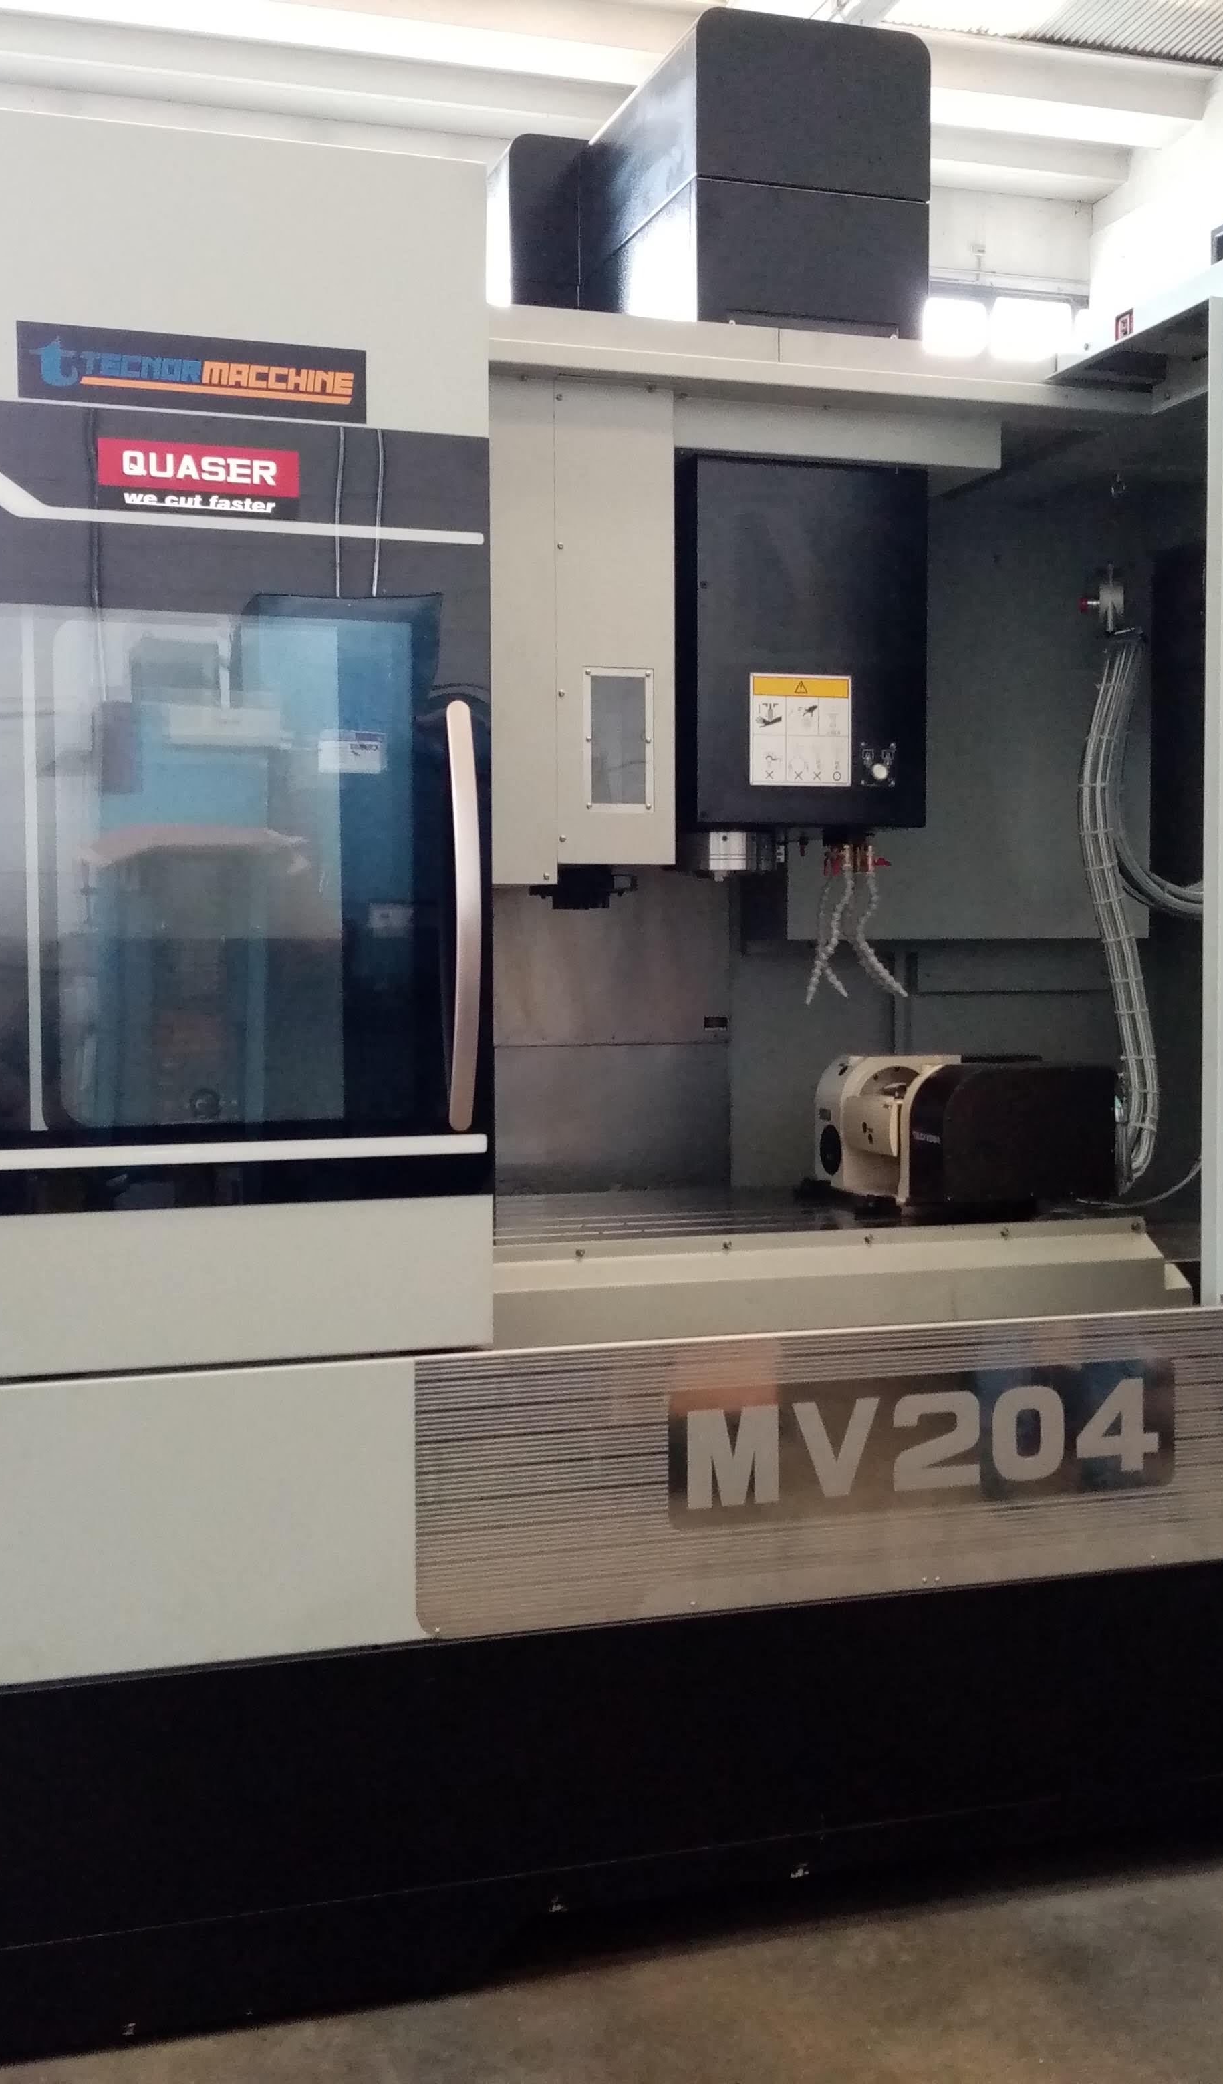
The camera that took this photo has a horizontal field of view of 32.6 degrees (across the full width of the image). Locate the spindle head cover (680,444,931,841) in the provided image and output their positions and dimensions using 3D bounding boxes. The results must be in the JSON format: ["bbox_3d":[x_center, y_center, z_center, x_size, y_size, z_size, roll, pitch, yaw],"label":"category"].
[{"bbox_3d":[0.304,-0.724,3.967,0.441,0.651,0.450,-1,3,-16],"label":"spindle head cover"}]

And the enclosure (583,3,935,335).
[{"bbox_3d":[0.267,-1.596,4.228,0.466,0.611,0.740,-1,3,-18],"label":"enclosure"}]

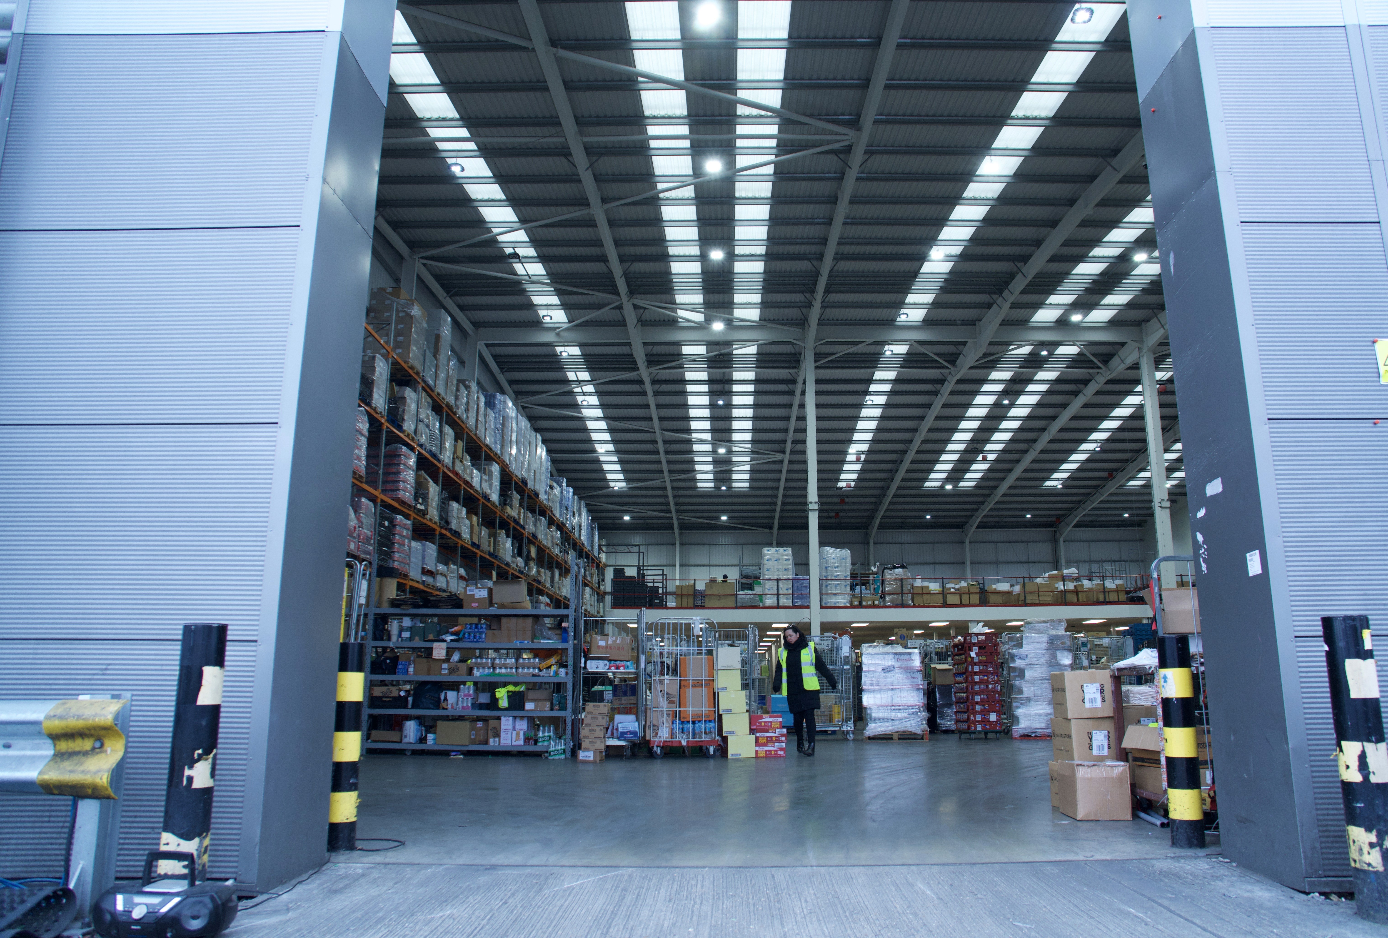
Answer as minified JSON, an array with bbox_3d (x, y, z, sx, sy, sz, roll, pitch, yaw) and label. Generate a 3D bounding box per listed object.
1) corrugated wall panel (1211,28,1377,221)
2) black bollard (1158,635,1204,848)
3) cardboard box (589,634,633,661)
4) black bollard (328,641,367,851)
[{"bbox_3d":[3.271,-1.878,5.152,0.740,1.183,0.080,0,-13,1],"label":"corrugated wall panel"},{"bbox_3d":[2.911,1.611,5.609,0.176,1.195,0.176,0,-13,1],"label":"black bollard"},{"bbox_3d":[-1.087,2.340,12.282,0.530,0.310,0.400,0,-13,1],"label":"cardboard box"},{"bbox_3d":[-2.035,1.628,5.514,0.150,1.165,0.150,0,-13,1],"label":"black bollard"}]

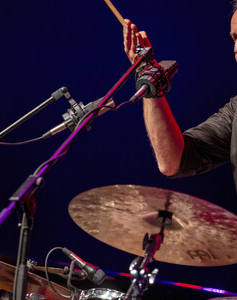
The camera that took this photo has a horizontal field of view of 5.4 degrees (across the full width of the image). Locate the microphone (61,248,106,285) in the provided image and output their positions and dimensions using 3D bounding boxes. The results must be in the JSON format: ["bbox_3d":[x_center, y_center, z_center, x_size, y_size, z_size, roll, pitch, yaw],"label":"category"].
[{"bbox_3d":[-0.088,0.289,6.350,0.128,0.035,0.035,38,0,9],"label":"microphone"}]

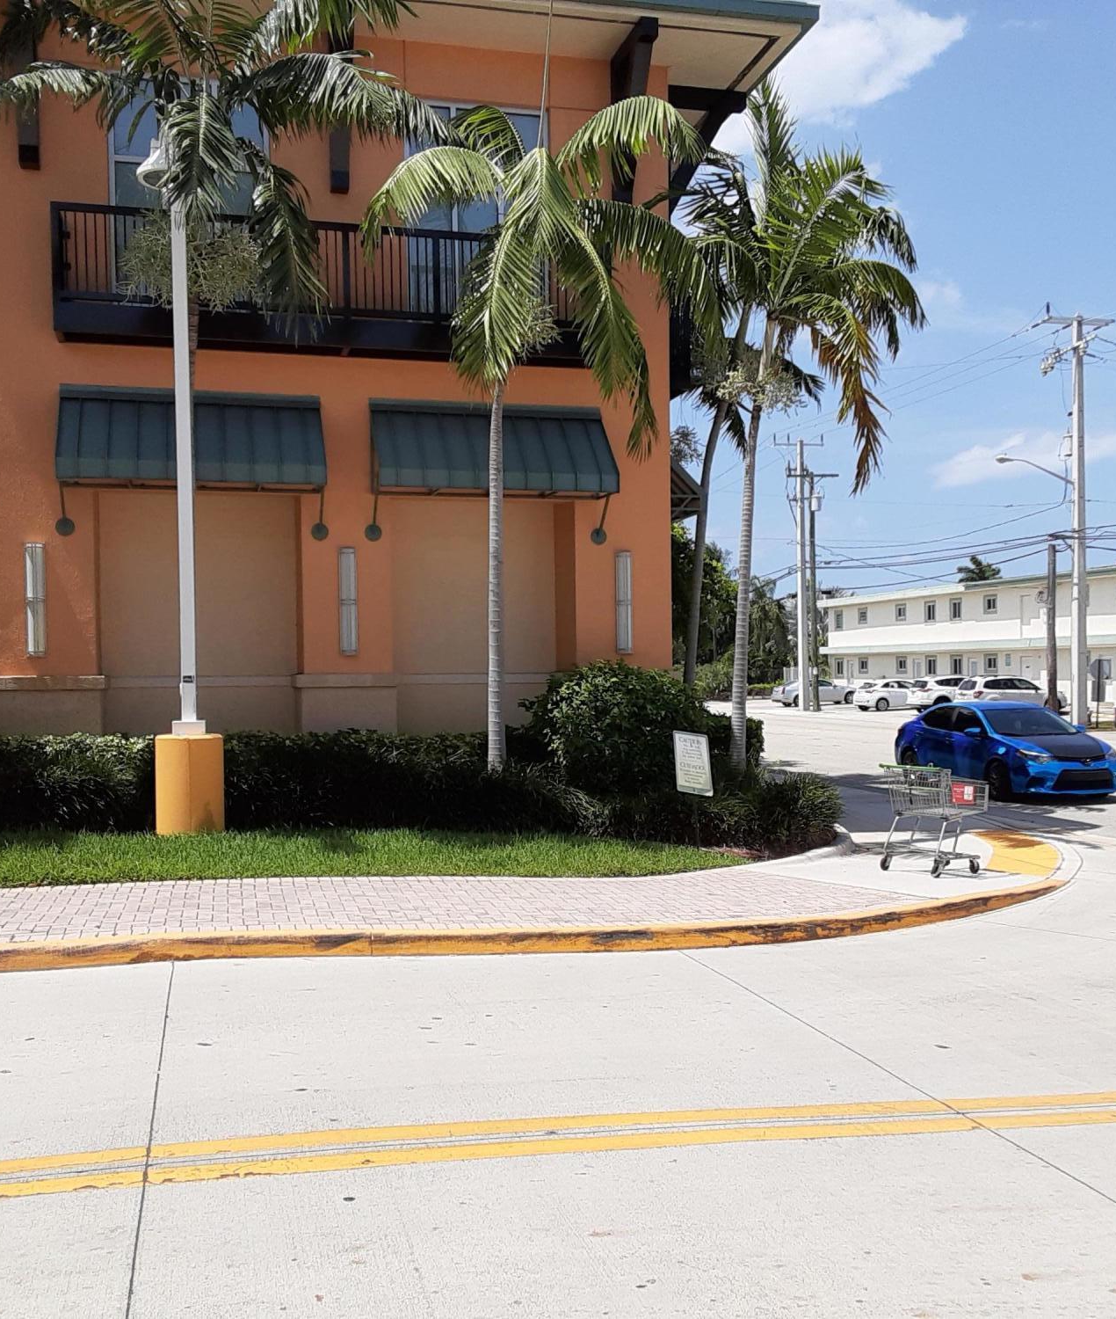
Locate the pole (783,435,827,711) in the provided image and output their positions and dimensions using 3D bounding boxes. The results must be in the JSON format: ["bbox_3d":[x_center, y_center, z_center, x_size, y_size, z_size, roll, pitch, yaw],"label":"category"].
[{"bbox_3d":[12.550,-4.430,70.200,2.400,14.000,0.600,-1,-1,-12],"label":"pole"}]

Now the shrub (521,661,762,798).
[{"bbox_3d":[0.971,0.852,15.900,2.750,1.650,2.100,-1,-1,14],"label":"shrub"}]

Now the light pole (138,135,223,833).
[{"bbox_3d":[-3.753,-1.756,13.700,0.830,7.000,0.670,0,-1,-6],"label":"light pole"}]

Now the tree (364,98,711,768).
[{"bbox_3d":[-0.250,-2.500,17.300,4.300,8.900,4.200,-1,-1,0],"label":"tree"}]

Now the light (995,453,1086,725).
[{"bbox_3d":[16.070,-2.250,45.450,3.000,9.000,0.500,-1,-1,-12],"label":"light"}]

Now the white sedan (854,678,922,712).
[{"bbox_3d":[16.750,1.740,66.400,4.550,1.450,1.780,0,-1,-19],"label":"white sedan"}]

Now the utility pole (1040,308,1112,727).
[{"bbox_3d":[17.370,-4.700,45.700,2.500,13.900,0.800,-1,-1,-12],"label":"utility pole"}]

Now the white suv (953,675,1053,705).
[{"bbox_3d":[20.328,1.497,61.500,4.600,1.720,1.800,0,-1,-16],"label":"white suv"}]

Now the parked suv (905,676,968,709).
[{"bbox_3d":[18.896,1.583,64.500,4.600,1.690,1.840,0,-1,-16],"label":"parked suv"}]

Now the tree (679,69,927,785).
[{"bbox_3d":[2.951,-2.569,16.600,2.950,8.750,3.000,0,-1,0],"label":"tree"}]

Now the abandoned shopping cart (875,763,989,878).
[{"bbox_3d":[3.391,1.444,12.400,0.900,0.980,0.570,0,-1,-37],"label":"abandoned shopping cart"}]

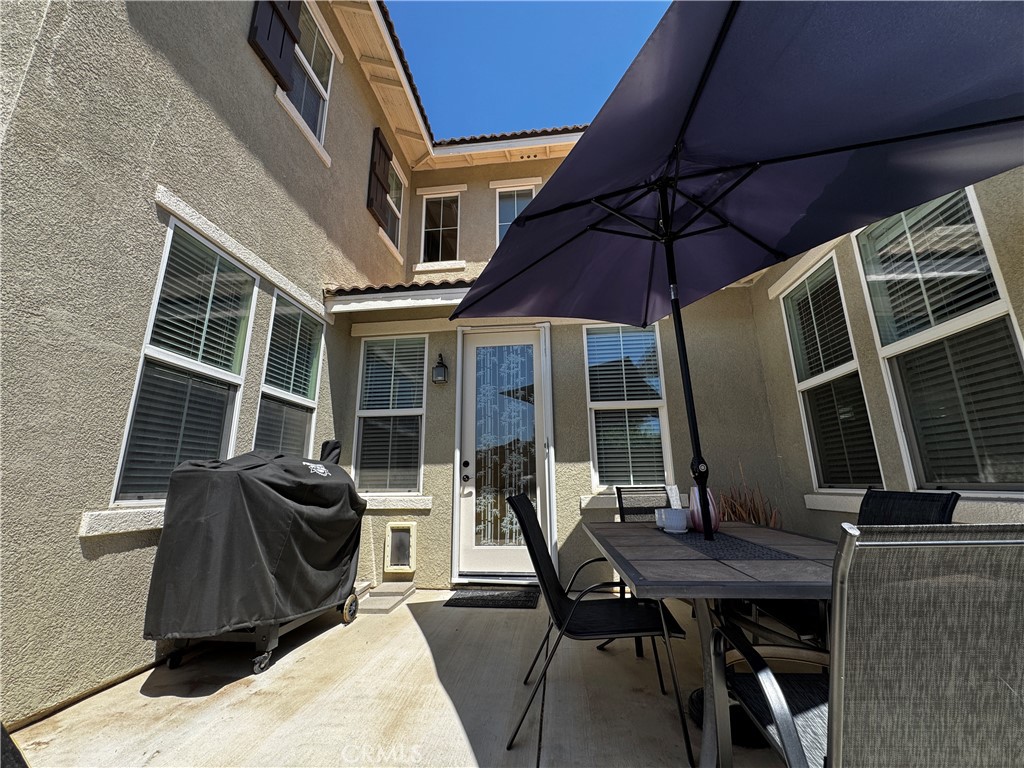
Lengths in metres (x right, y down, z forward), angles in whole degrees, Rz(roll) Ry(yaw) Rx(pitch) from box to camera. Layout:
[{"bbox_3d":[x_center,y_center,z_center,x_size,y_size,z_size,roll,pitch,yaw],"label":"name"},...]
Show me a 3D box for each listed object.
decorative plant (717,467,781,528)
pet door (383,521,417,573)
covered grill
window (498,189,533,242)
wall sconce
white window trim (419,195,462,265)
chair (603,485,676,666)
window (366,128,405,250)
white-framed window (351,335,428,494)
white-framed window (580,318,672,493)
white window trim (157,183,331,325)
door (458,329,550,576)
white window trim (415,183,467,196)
[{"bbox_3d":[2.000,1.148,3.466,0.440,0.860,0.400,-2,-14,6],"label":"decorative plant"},{"bbox_3d":[-1.081,1.580,4.025,0.310,0.465,0.060,-2,-14,6],"label":"pet door"},{"bbox_3d":[-1.493,0.999,2.626,0.620,1.210,1.050,-5,-14,17],"label":"covered grill"},{"bbox_3d":[0.075,-2.589,6.618,0.620,1.210,0.100,-2,-14,6],"label":"window"},{"bbox_3d":[-0.748,-0.158,4.331,0.150,0.330,0.190,-2,-14,6],"label":"wall sconce"},{"bbox_3d":[-1.157,-2.548,6.733,0.630,1.240,0.100,-2,-14,6],"label":"white window trim"},{"bbox_3d":[1.018,1.176,2.801,0.530,0.930,0.700,-2,-14,6],"label":"chair"},{"bbox_3d":[-1.727,-2.647,5.805,0.090,1.180,1.000,-2,-14,6],"label":"window"},{"bbox_3d":[-1.263,0.305,4.344,0.745,1.680,0.070,-2,-14,6],"label":"white-framed window"},{"bbox_3d":[1.126,0.210,4.085,0.750,1.680,0.070,-2,-14,6],"label":"white-framed window"},{"bbox_3d":[-1.939,-0.880,3.315,0.045,0.097,1.940,-2,-14,6],"label":"white window trim"},{"bbox_3d":[-0.081,0.594,4.200,0.970,2.500,0.100,-2,-14,6],"label":"door"},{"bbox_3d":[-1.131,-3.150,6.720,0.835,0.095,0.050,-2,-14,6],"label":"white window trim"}]

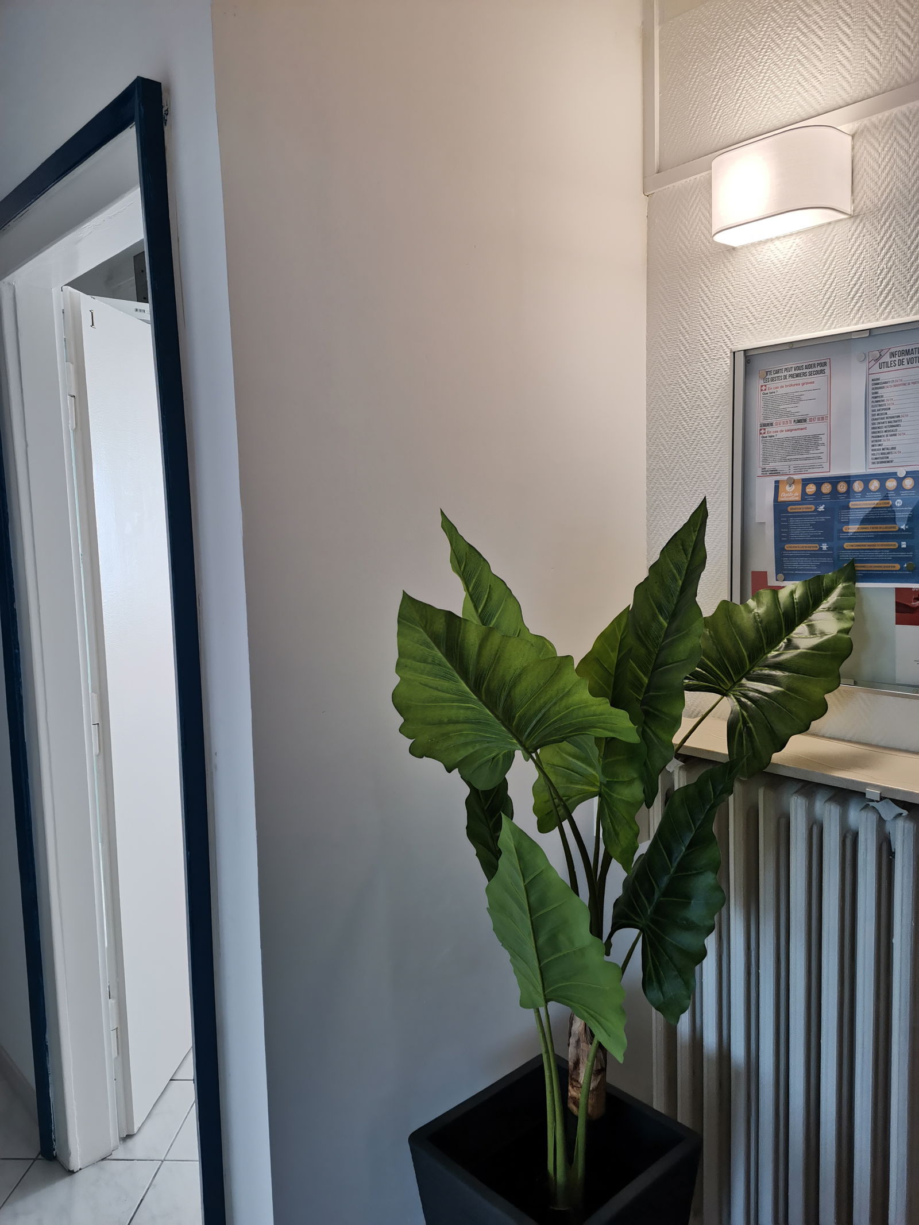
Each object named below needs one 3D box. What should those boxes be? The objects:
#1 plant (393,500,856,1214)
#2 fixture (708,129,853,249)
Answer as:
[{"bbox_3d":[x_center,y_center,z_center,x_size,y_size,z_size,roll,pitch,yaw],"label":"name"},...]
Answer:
[{"bbox_3d":[0.265,0.407,1.420,0.700,1.160,0.440,-1,6,0],"label":"plant"},{"bbox_3d":[0.588,-0.793,1.717,0.122,0.141,0.236,-7,8,-42],"label":"fixture"}]

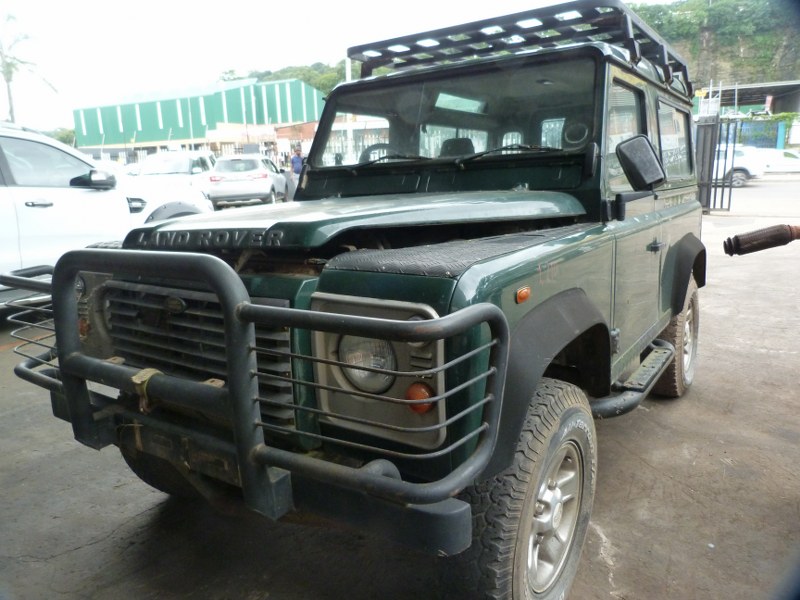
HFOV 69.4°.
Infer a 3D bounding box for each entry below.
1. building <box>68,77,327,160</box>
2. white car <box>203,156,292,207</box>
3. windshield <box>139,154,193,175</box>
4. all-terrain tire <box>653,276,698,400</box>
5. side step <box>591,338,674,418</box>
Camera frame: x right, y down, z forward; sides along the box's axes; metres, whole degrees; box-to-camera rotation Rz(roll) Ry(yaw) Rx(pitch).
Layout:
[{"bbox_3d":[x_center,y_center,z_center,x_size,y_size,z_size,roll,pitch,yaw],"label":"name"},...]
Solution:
[{"bbox_3d":[-22.734,-19.200,69.013,22.400,12.029,18.500,5,14,30],"label":"building"},{"bbox_3d":[-4.850,-3.838,18.900,1.840,1.660,4.500,-3,12,-3],"label":"white car"},{"bbox_3d":[-7.087,-4.104,17.500,1.430,0.620,0.600,-2,12,0],"label":"windshield"},{"bbox_3d":[1.734,0.221,3.685,0.255,0.800,0.800,5,13,34],"label":"all-terrain tire"},{"bbox_3d":[1.128,0.361,2.763,0.220,0.100,1.130,5,13,34],"label":"side step"}]

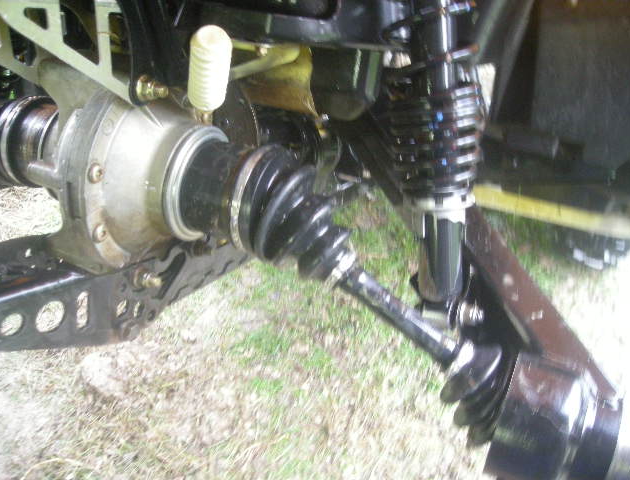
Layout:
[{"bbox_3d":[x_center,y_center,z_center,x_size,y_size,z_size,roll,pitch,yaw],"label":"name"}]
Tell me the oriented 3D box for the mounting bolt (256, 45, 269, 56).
[{"bbox_3d":[-0.056,-0.205,0.700,0.009,0.013,0.013,13,22,29],"label":"mounting bolt"}]

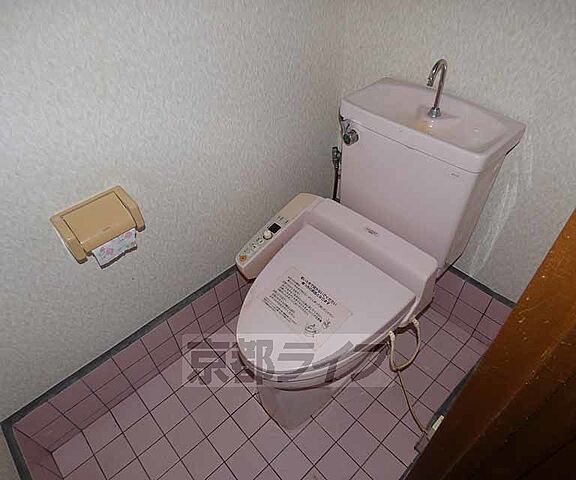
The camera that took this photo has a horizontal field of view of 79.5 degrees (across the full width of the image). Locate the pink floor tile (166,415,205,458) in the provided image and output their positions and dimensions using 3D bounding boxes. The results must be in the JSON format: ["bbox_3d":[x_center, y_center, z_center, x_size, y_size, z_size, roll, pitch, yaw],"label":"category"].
[{"bbox_3d":[-0.337,0.645,1.133,0.097,0.010,0.097,-33,50,-27],"label":"pink floor tile"}]

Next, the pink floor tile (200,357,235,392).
[{"bbox_3d":[-0.256,0.492,1.261,0.098,0.010,0.098,-34,52,-28],"label":"pink floor tile"}]

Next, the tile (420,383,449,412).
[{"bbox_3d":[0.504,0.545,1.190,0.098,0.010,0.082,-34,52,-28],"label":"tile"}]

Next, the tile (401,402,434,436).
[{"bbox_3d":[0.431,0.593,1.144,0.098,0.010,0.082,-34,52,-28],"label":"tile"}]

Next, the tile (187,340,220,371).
[{"bbox_3d":[-0.325,0.441,1.317,0.098,0.010,0.103,-34,52,-28],"label":"tile"}]

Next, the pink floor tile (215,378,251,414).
[{"bbox_3d":[-0.189,0.541,1.207,0.098,0.010,0.098,-34,52,-28],"label":"pink floor tile"}]

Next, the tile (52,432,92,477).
[{"bbox_3d":[-0.699,0.705,1.135,0.098,0.010,0.100,-34,50,-28],"label":"tile"}]

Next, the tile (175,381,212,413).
[{"bbox_3d":[-0.329,0.539,1.217,0.098,0.010,0.098,-34,52,-28],"label":"tile"}]

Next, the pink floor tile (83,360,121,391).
[{"bbox_3d":[-0.601,0.437,1.119,0.098,0.098,0.010,-34,52,-28],"label":"pink floor tile"}]

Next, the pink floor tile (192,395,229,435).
[{"bbox_3d":[-0.264,0.598,1.178,0.098,0.010,0.098,-34,52,-28],"label":"pink floor tile"}]

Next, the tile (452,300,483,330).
[{"bbox_3d":[0.681,0.283,1.315,0.010,0.097,0.097,-33,50,-27],"label":"tile"}]

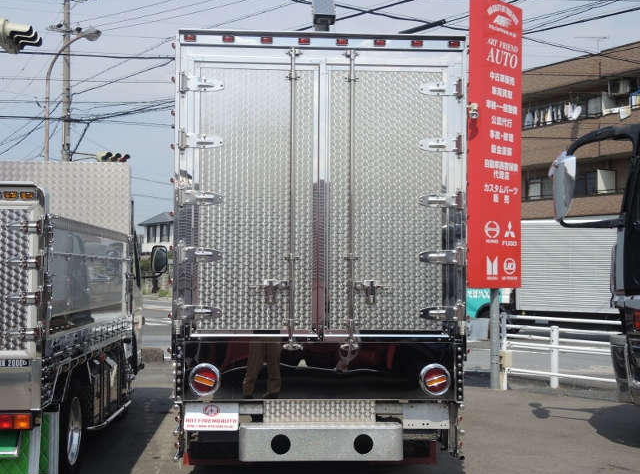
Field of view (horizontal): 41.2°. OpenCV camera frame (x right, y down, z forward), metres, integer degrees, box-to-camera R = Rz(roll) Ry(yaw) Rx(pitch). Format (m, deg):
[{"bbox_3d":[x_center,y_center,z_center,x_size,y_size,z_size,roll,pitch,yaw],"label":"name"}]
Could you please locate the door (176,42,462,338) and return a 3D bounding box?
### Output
[{"bbox_3d":[0.011,-0.277,5.270,1.752,1.809,0.100,0,-3,-4],"label":"door"}]

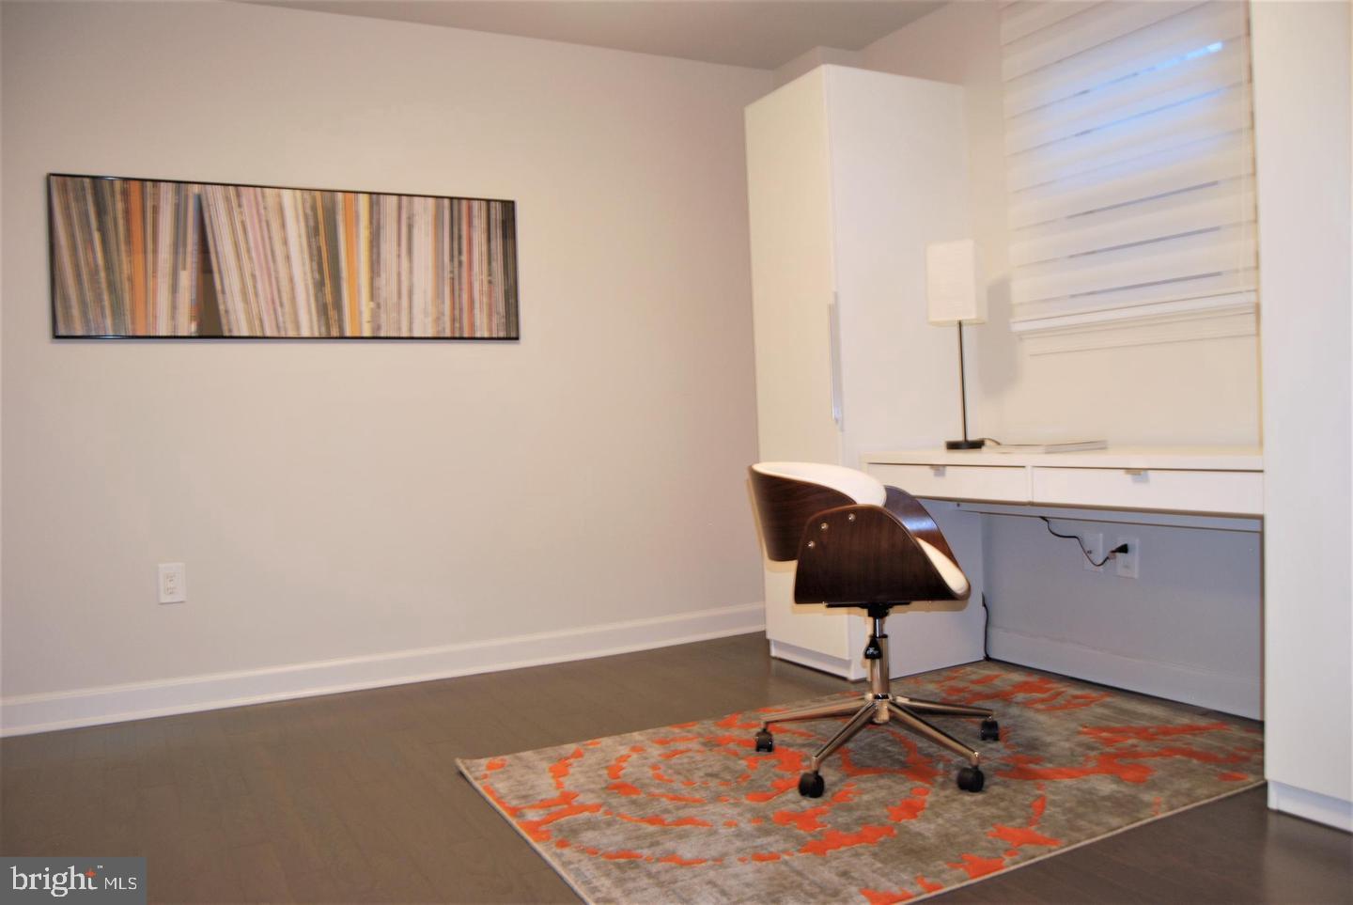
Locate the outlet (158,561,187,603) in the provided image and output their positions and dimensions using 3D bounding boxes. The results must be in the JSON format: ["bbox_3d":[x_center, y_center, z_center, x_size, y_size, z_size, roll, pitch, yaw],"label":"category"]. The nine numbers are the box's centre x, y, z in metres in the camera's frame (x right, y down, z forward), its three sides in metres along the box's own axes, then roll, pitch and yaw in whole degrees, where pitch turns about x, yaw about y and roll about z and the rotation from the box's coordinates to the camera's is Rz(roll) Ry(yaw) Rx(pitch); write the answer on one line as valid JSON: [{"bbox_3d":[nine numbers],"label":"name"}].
[{"bbox_3d":[-1.600,0.413,3.224,0.076,0.122,0.008,-3,1,-26],"label":"outlet"}]

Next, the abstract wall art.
[{"bbox_3d":[-1.238,-0.627,3.394,1.457,0.501,0.025,-3,1,-26],"label":"abstract wall art"}]

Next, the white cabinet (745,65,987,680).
[{"bbox_3d":[0.674,-0.274,3.680,0.580,2.022,0.518,-3,1,-26],"label":"white cabinet"}]

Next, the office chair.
[{"bbox_3d":[0.477,0.393,2.527,0.600,0.742,0.609,-2,1,15],"label":"office chair"}]

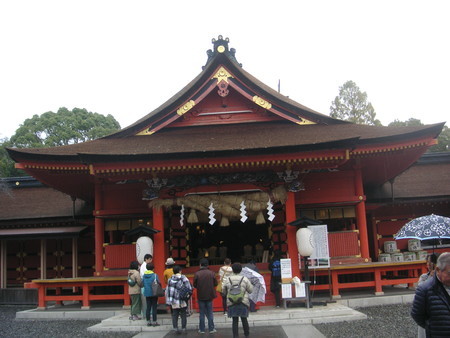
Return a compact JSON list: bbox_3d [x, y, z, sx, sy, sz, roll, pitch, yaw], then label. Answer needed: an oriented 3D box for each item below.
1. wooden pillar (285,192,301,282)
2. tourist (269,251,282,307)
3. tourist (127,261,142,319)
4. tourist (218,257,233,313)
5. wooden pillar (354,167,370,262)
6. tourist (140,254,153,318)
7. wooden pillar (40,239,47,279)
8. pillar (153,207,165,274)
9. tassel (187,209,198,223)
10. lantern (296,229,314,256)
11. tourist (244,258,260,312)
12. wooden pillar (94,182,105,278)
[{"bbox_3d":[2.233,2.440,15.852,0.310,3.507,0.310,-3,-12,2],"label":"wooden pillar"},{"bbox_3d":[1.458,3.236,14.164,0.440,1.635,0.360,-4,-12,7],"label":"tourist"},{"bbox_3d":[-2.449,3.281,13.004,0.430,1.536,0.330,-12,-15,39],"label":"tourist"},{"bbox_3d":[0.004,3.267,13.353,0.440,1.526,0.310,-3,-12,2],"label":"tourist"},{"bbox_3d":[5.095,1.672,17.912,0.310,3.556,0.310,-3,-10,3],"label":"wooden pillar"},{"bbox_3d":[-2.119,3.187,13.071,0.440,1.705,0.310,-14,-16,43],"label":"tourist"},{"bbox_3d":[-8.836,4.586,23.537,0.200,2.355,0.200,-3,-12,2],"label":"wooden pillar"},{"bbox_3d":[-1.972,2.509,14.361,0.320,2.972,0.320,-3,-10,3],"label":"pillar"},{"bbox_3d":[-0.955,1.437,14.500,0.340,0.420,0.320,-3,-10,3],"label":"tassel"},{"bbox_3d":[2.331,2.129,13.900,0.480,0.800,0.480,-3,-10,-1],"label":"lantern"},{"bbox_3d":[0.739,3.245,13.462,0.460,1.452,0.360,-3,-10,3],"label":"tourist"},{"bbox_3d":[-5.055,2.382,19.483,0.360,3.814,0.360,-3,-12,2],"label":"wooden pillar"}]

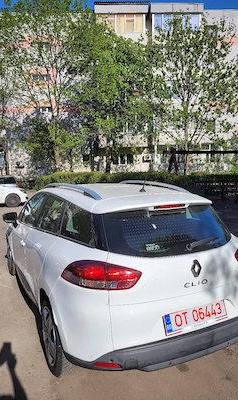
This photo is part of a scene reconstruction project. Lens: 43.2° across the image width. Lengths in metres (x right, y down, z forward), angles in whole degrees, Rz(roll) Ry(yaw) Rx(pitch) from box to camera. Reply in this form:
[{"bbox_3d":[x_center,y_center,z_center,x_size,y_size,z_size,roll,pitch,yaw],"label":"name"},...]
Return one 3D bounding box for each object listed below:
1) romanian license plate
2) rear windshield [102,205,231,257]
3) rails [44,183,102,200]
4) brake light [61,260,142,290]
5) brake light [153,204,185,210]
[{"bbox_3d":[0.535,0.793,2.047,0.530,0.130,0.020,-3,-11,-26],"label":"romanian license plate"},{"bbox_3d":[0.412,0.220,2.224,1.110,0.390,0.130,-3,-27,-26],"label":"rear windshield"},{"bbox_3d":[-0.518,-0.108,2.938,0.070,0.100,1.680,-3,6,-26],"label":"rails"},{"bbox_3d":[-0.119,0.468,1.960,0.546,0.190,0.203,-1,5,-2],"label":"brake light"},{"bbox_3d":[0.381,0.051,2.271,0.290,0.028,0.040,-3,6,-26],"label":"brake light"}]

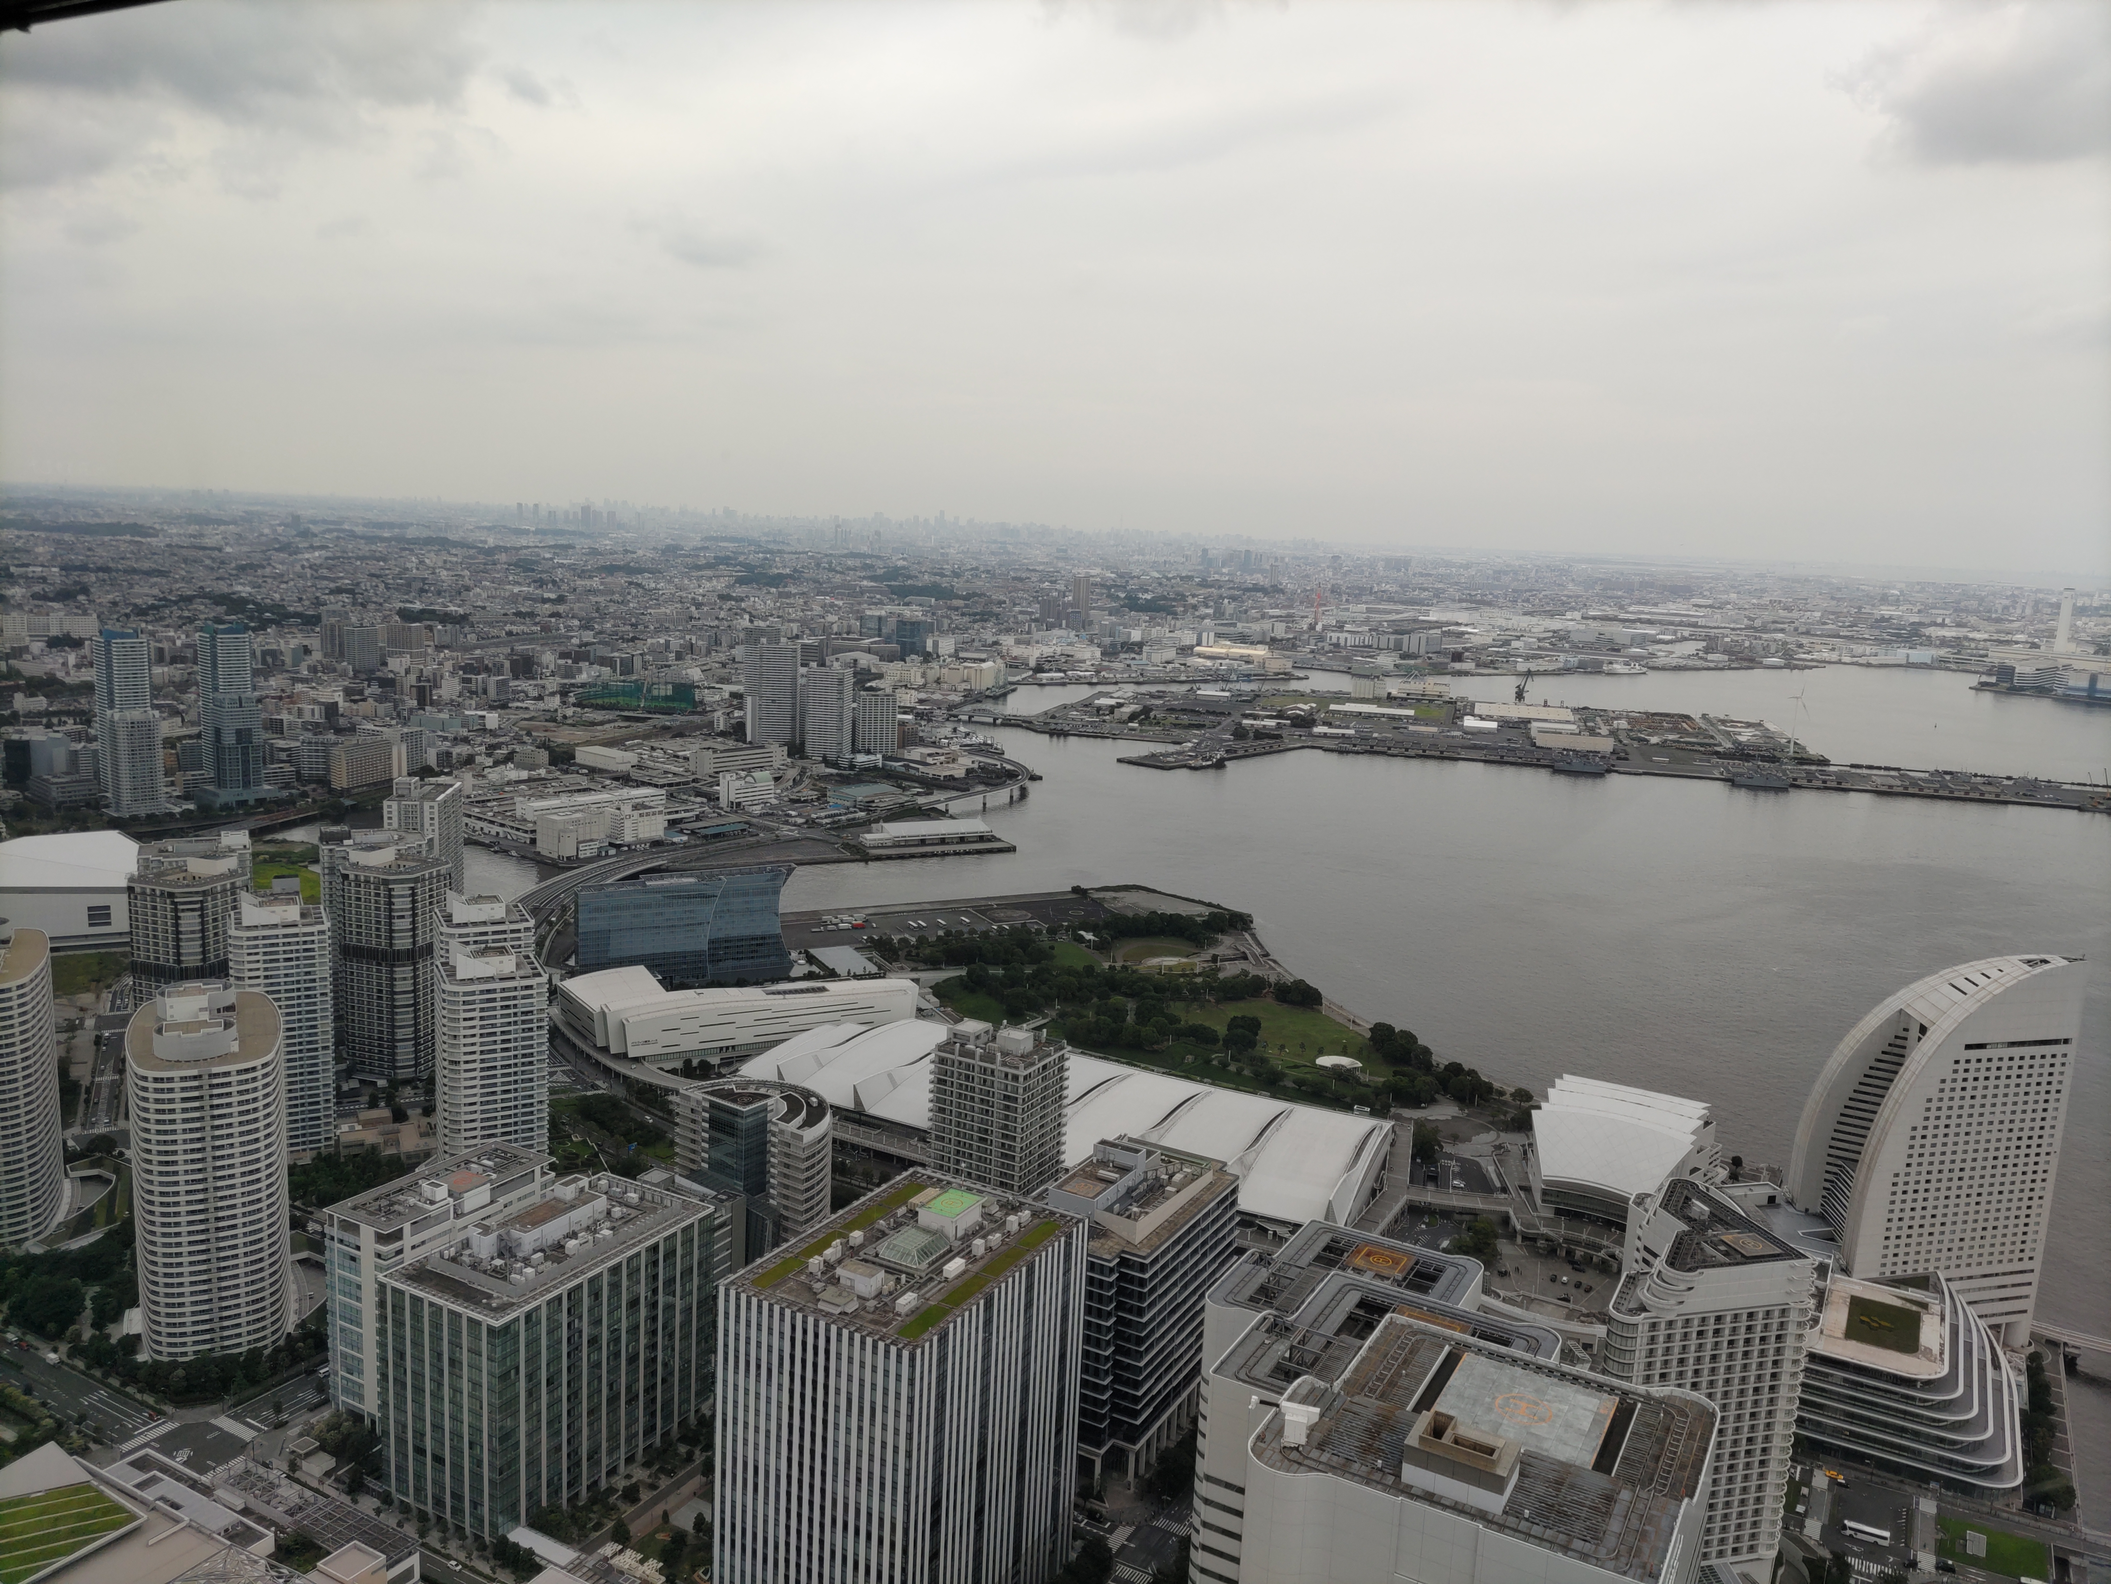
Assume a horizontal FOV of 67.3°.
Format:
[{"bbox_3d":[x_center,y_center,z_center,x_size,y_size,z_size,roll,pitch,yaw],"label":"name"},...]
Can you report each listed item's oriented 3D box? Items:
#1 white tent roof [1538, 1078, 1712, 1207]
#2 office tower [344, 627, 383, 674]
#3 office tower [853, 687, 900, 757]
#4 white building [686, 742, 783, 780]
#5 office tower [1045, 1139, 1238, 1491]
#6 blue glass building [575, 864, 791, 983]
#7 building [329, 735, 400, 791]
[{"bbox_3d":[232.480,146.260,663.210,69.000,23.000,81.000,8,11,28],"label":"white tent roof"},{"bbox_3d":[-1048.706,-213.759,2397.610,28.000,66.000,42.000,8,11,28],"label":"office tower"},{"bbox_3d":[-198.540,-76.910,1763.900,44.000,71.000,23.000,4,10,5],"label":"office tower"},{"bbox_3d":[-329.600,-34.360,1646.790,22.000,24.000,107.000,12,13,43],"label":"white building"},{"bbox_3d":[21.430,154.300,487.350,45.000,78.000,84.000,8,11,28],"label":"office tower"},{"bbox_3d":[-214.000,79.090,915.800,129.000,62.000,31.000,-3,11,-31],"label":"blue glass building"},{"bbox_3d":[-634.450,-26.590,1456.580,15.000,37.000,63.000,6,11,20],"label":"building"}]

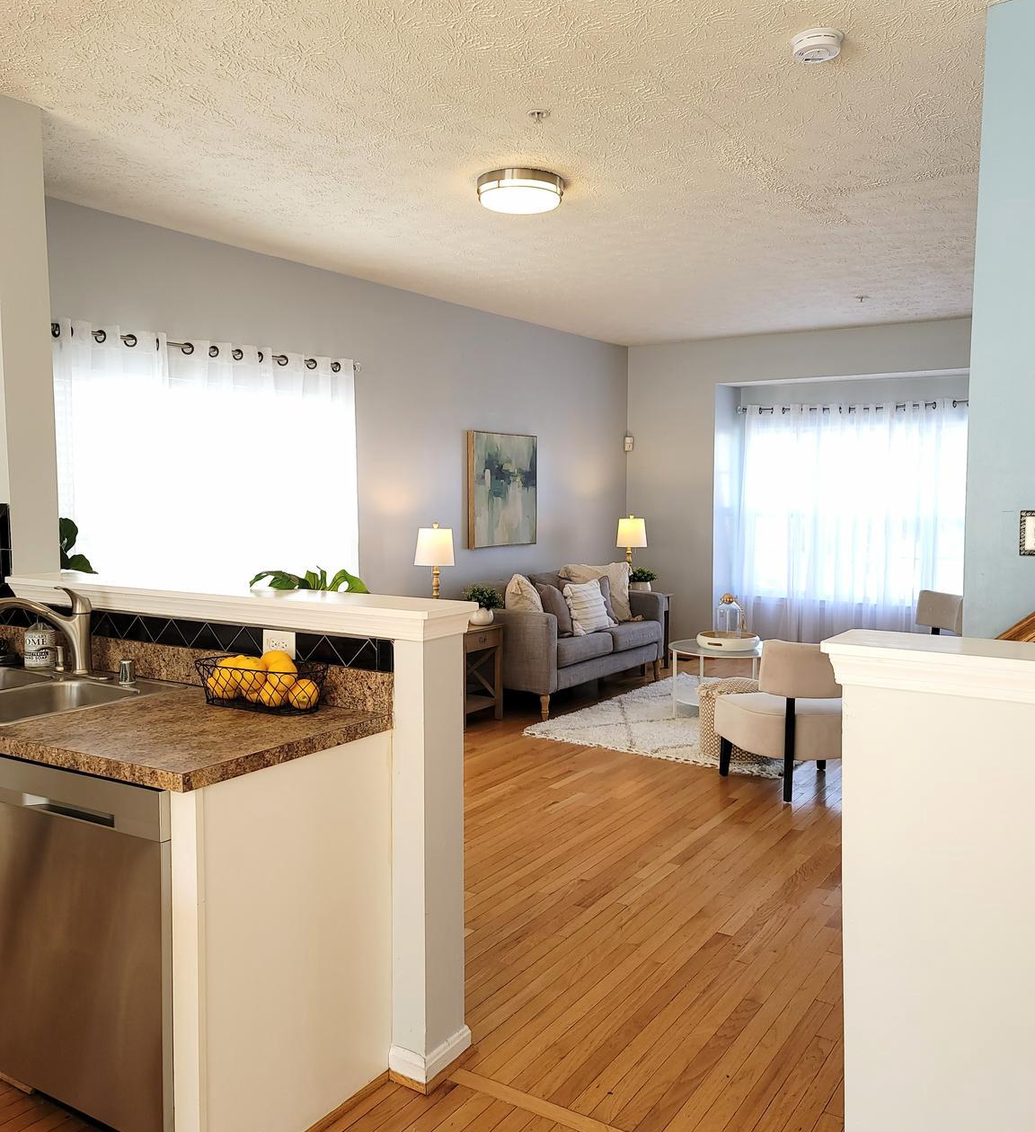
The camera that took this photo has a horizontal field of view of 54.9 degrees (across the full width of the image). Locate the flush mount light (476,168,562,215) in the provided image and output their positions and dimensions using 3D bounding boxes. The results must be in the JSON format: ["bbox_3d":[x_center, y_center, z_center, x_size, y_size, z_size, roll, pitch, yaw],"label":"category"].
[{"bbox_3d":[0.010,-1.530,4.089,0.355,0.086,0.355,0,4,0],"label":"flush mount light"}]

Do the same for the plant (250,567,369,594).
[{"bbox_3d":[-0.648,0.197,3.169,0.450,0.420,0.400,3,5,33],"label":"plant"}]

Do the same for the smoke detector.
[{"bbox_3d":[0.839,-1.452,2.791,0.138,0.042,0.138,0,4,0],"label":"smoke detector"}]

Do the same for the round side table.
[{"bbox_3d":[1.370,0.753,6.467,0.770,0.465,0.770,0,4,0],"label":"round side table"}]

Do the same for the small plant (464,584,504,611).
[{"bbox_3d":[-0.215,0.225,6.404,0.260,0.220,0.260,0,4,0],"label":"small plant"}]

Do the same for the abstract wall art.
[{"bbox_3d":[-0.094,-0.547,7.212,0.055,0.810,0.800,3,5,33],"label":"abstract wall art"}]

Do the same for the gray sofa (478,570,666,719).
[{"bbox_3d":[0.355,0.504,7.292,0.790,0.850,1.750,3,5,33],"label":"gray sofa"}]

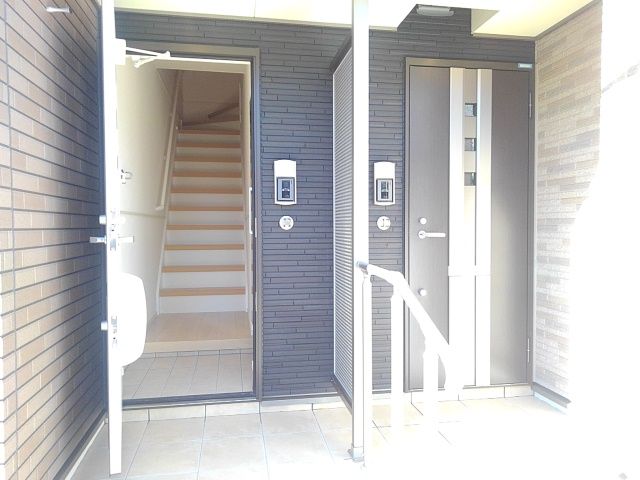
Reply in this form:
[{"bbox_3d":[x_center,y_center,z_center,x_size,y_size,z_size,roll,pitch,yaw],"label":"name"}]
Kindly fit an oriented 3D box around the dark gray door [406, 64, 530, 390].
[{"bbox_3d":[0.922,-0.076,2.860,0.845,1.990,0.100,0,1,-10],"label":"dark gray door"}]

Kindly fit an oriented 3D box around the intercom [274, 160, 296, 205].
[{"bbox_3d":[-0.192,-0.320,2.584,0.125,0.255,0.040,0,1,-10],"label":"intercom"}]

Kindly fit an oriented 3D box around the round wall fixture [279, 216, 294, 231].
[{"bbox_3d":[-0.186,-0.095,2.630,0.083,0.083,0.030,-1,2,-10],"label":"round wall fixture"}]

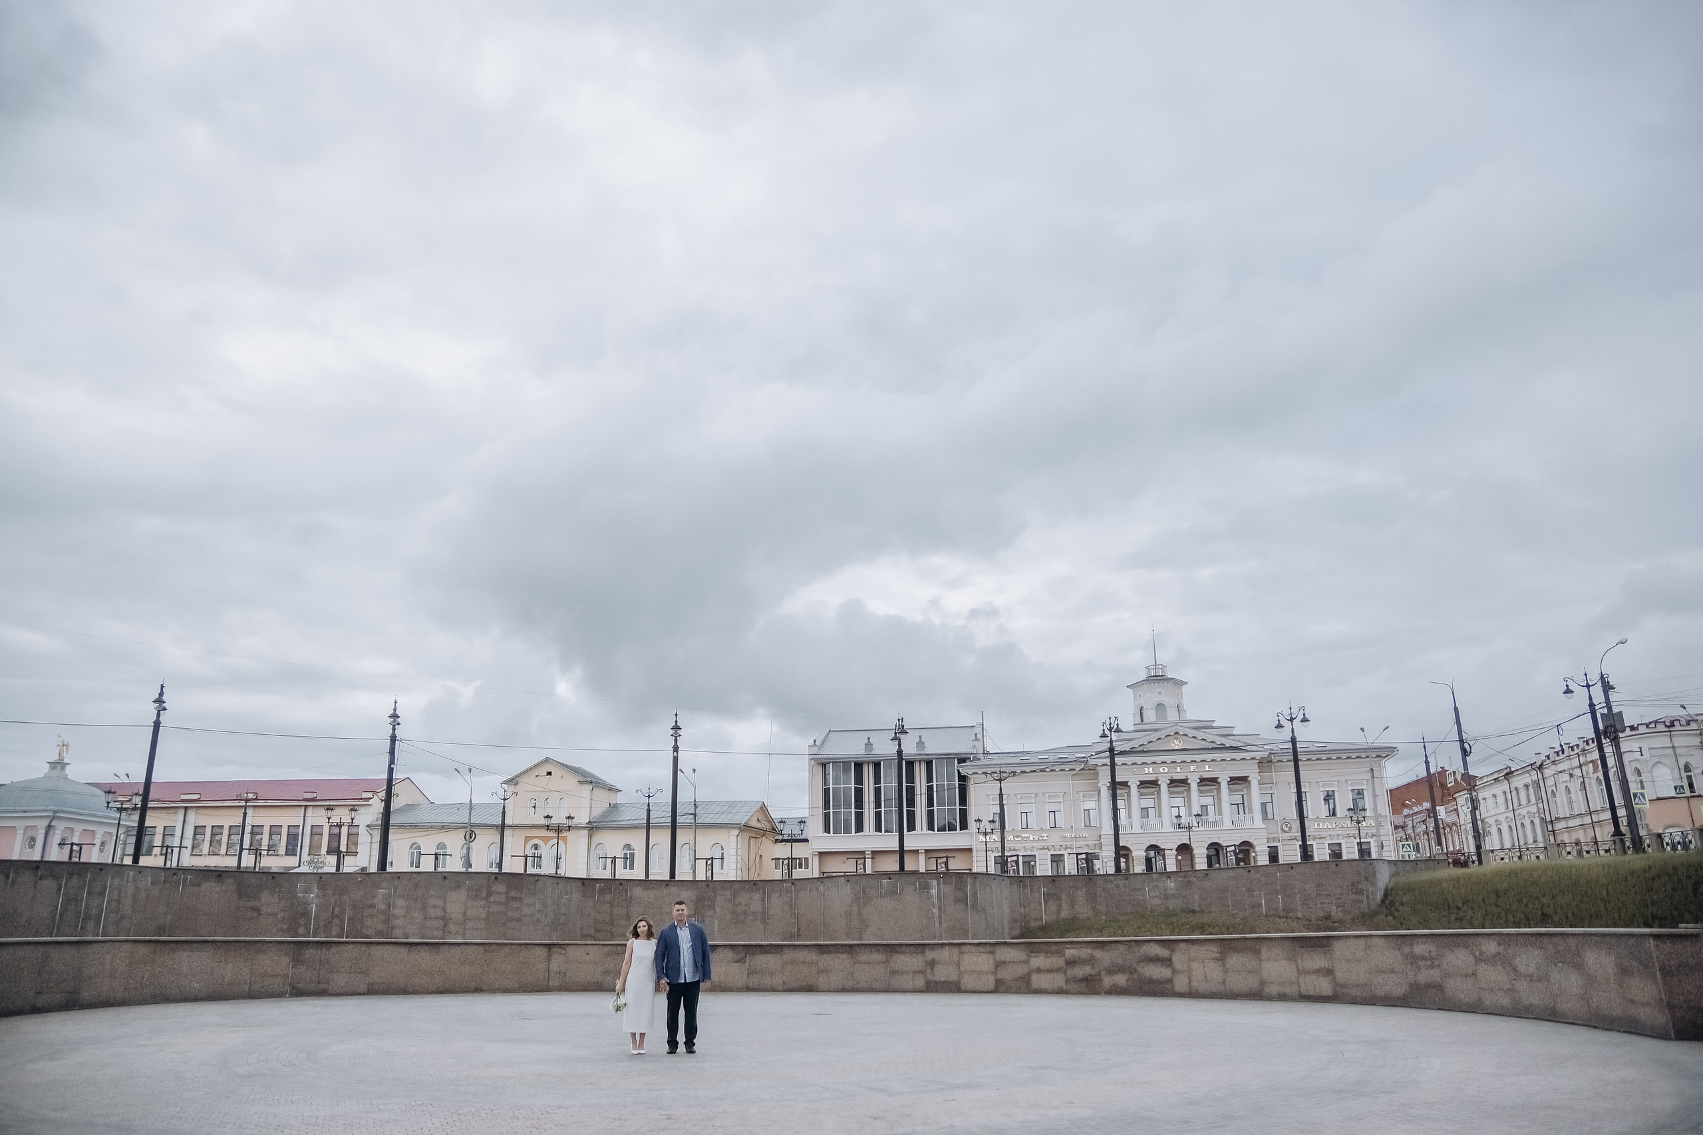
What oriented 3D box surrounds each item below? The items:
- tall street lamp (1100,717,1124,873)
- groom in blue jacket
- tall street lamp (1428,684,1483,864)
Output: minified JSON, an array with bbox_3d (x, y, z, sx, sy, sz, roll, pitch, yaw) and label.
[{"bbox_3d":[13.564,12.032,58.454,0.550,9.000,2.000,4,-18,-13],"label":"tall street lamp"},{"bbox_3d":[-2.130,5.162,14.342,0.690,1.820,0.360,2,-18,-8],"label":"groom in blue jacket"},{"bbox_3d":[33.629,11.484,63.655,1.600,10.400,0.400,-4,-18,10],"label":"tall street lamp"}]

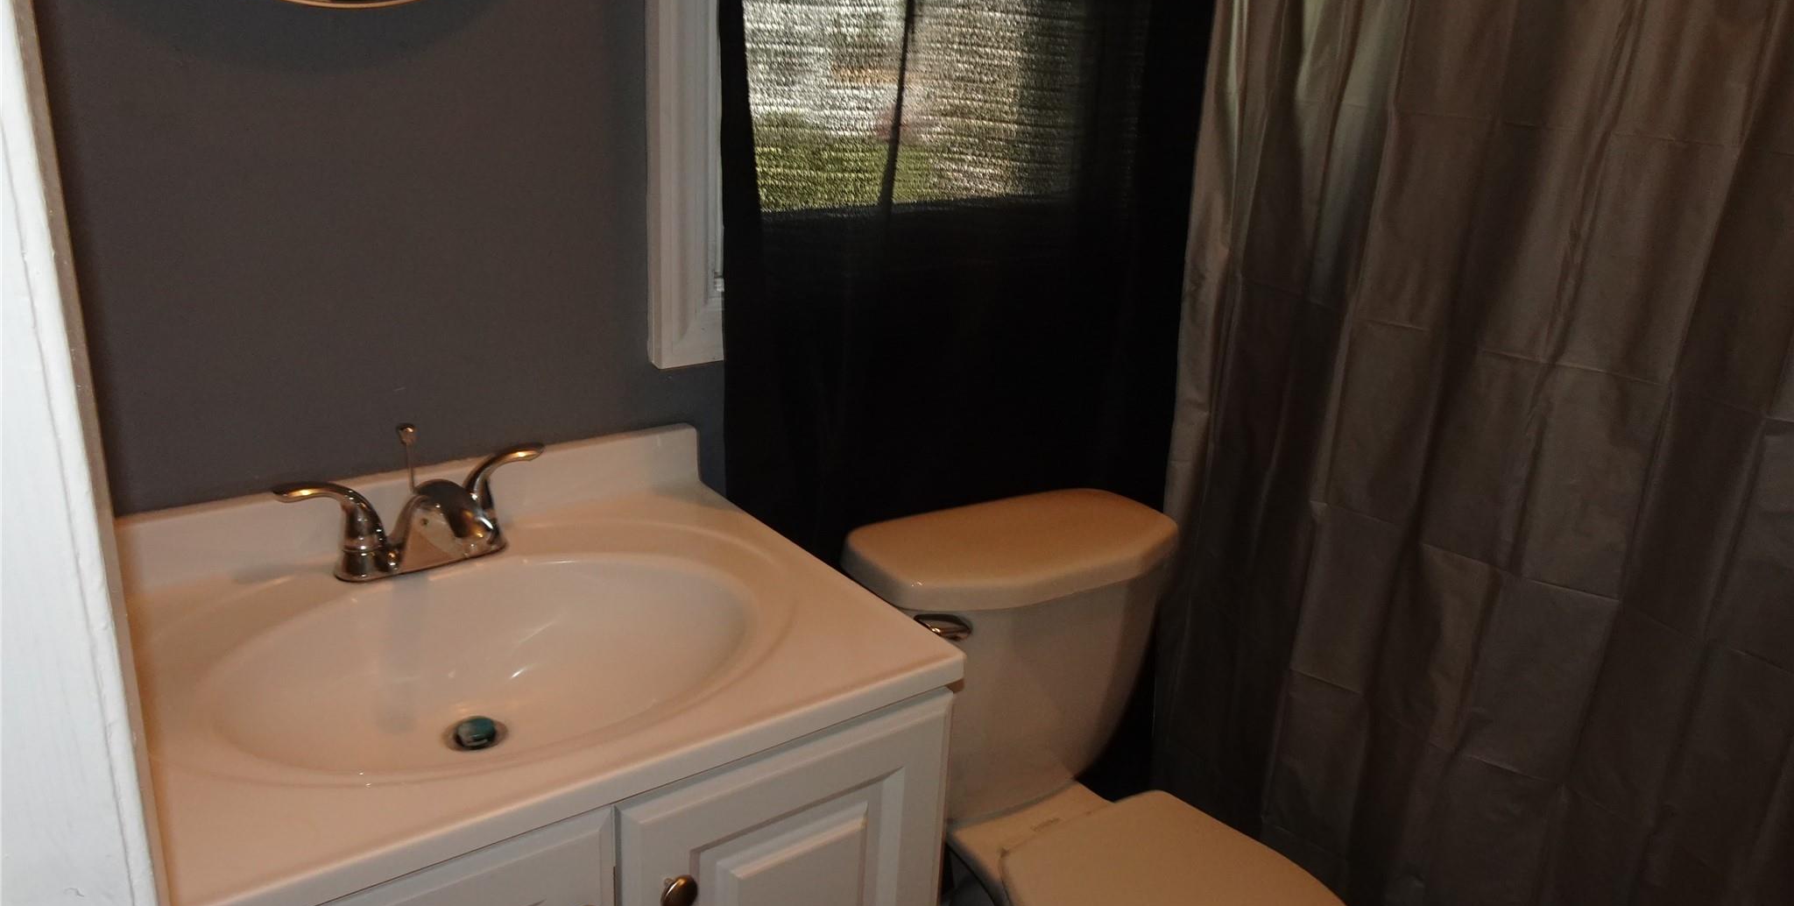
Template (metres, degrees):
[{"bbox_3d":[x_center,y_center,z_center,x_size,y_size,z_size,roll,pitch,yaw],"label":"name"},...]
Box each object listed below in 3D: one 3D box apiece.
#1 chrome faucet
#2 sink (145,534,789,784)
[{"bbox_3d":[-0.412,0.056,1.120,0.242,0.125,0.150,-12,25,-36],"label":"chrome faucet"},{"bbox_3d":[-0.346,0.214,1.071,0.520,0.140,0.365,-12,25,-36],"label":"sink"}]

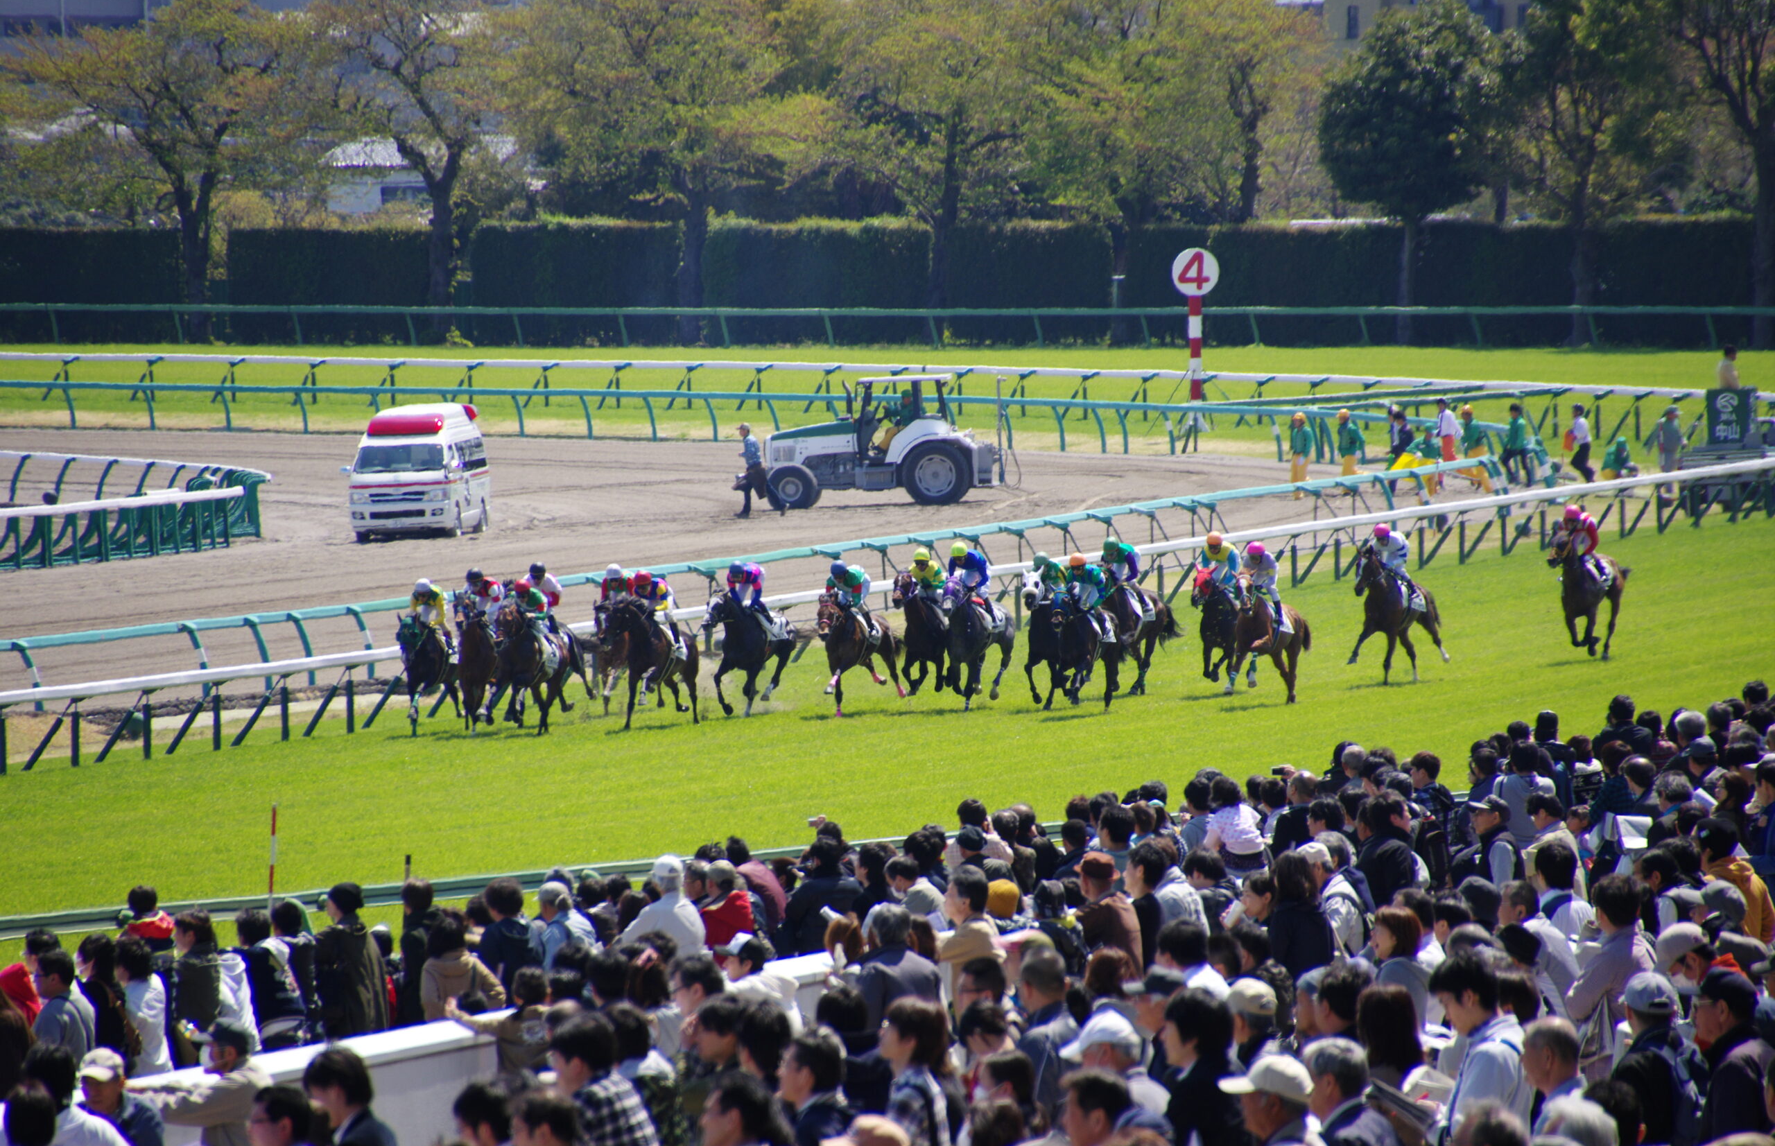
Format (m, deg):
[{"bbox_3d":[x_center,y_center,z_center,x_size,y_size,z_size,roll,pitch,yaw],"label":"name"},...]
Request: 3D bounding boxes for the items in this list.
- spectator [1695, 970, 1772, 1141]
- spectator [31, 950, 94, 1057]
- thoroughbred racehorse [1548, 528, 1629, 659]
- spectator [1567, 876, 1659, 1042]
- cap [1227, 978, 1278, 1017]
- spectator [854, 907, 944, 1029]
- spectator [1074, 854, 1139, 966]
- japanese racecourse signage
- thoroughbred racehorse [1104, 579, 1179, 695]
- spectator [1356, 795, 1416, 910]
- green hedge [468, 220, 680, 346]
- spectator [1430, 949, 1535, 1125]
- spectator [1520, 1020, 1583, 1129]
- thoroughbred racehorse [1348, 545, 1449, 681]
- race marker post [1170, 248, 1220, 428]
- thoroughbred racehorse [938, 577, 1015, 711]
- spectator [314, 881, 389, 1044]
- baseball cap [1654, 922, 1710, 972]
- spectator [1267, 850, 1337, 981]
[{"bbox_3d":[2.908,2.188,68.026,0.320,1.680,0.480,1,2,37],"label":"spectator"},{"bbox_3d":[-4.689,2.990,113.139,0.320,1.700,0.500,1,1,32],"label":"spectator"},{"bbox_3d":[10.233,0.307,290.864,0.600,1.930,2.350,0,1,19],"label":"thoroughbred racehorse"},{"bbox_3d":[3.042,2.119,83.530,0.470,1.700,0.330,-2,3,-45],"label":"spectator"},{"bbox_3d":[1.382,1.628,76.500,0.180,0.145,0.270,-2,3,-41],"label":"cap"},{"bbox_3d":[0.061,2.566,102.634,0.520,1.700,0.360,-1,1,-34],"label":"spectator"},{"bbox_3d":[1.246,2.427,113.026,0.480,1.680,0.320,-1,2,-34],"label":"spectator"},{"bbox_3d":[16.275,-3.005,384.000,0.830,1.120,0.750,0,2,10],"label":"japanese racecourse signage"},{"bbox_3d":[3.516,0.840,286.229,0.600,1.900,2.400,0,1,20],"label":"thoroughbred racehorse"},{"bbox_3d":[2.810,2.084,112.027,0.320,1.700,0.480,-2,3,-45],"label":"spectator"},{"bbox_3d":[-8.286,-7.657,528.000,5.600,3.350,1.200,0,2,0],"label":"green hedge"},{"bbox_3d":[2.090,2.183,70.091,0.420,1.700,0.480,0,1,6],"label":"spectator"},{"bbox_3d":[2.428,2.445,72.029,0.320,1.670,0.480,2,3,37],"label":"spectator"},{"bbox_3d":[7.483,0.607,291.000,0.620,2.040,2.450,1,2,22],"label":"thoroughbred racehorse"},{"bbox_3d":[6.844,-5.180,442.000,1.060,4.060,0.400,0,2,6],"label":"race marker post"},{"bbox_3d":[1.324,1.036,295.000,0.600,1.970,2.500,1,2,14],"label":"thoroughbred racehorse"},{"bbox_3d":[-3.390,2.828,126.041,0.520,1.720,0.350,-1,2,-38],"label":"spectator"},{"bbox_3d":[3.196,1.503,80.500,0.260,0.140,0.180,-39,-6,12],"label":"baseball cap"},{"bbox_3d":[2.350,2.395,113.139,0.460,1.620,0.320,-1,1,-27],"label":"spectator"}]

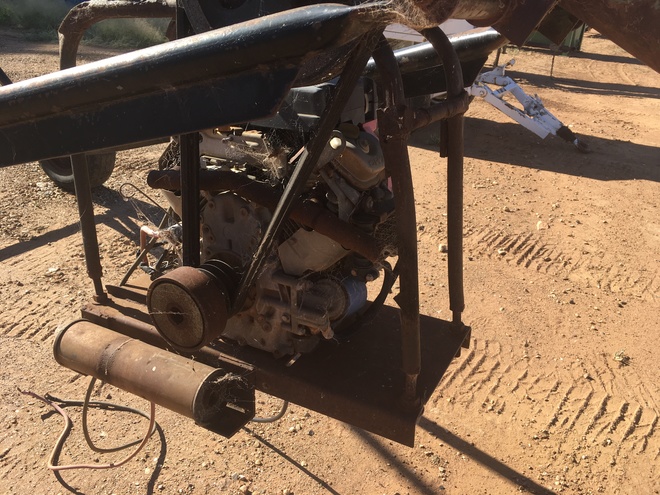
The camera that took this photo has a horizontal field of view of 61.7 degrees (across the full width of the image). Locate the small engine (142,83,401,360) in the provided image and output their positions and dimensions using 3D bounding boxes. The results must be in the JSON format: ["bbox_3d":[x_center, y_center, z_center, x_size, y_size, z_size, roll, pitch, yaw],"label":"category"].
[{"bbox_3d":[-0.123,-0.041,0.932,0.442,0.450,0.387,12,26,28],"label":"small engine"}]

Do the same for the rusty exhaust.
[{"bbox_3d":[-0.346,0.234,1.045,0.414,0.097,0.097,12,26,28],"label":"rusty exhaust"}]

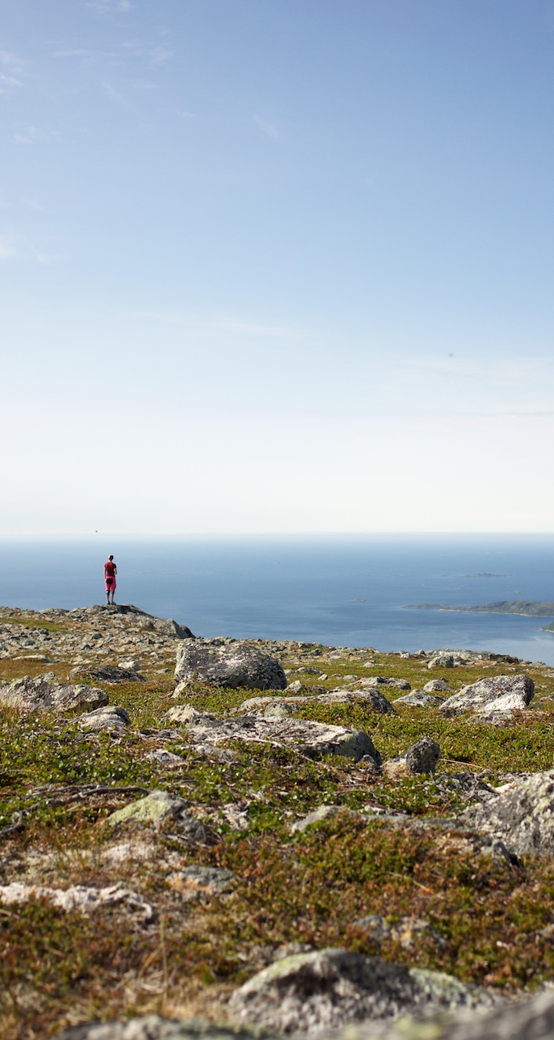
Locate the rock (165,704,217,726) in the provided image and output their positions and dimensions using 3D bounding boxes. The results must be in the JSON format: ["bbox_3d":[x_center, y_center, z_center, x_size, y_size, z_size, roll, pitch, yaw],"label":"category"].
[{"bbox_3d":[-0.218,0.492,3.100,0.135,0.060,0.110,0,0,0],"label":"rock"}]

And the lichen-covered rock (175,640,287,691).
[{"bbox_3d":[-0.220,0.692,5.800,0.520,0.225,0.400,0,0,0],"label":"lichen-covered rock"}]

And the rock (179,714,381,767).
[{"bbox_3d":[0.004,0.462,2.650,0.430,0.100,0.260,0,0,22],"label":"rock"}]

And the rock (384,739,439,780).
[{"bbox_3d":[0.267,0.466,2.400,0.110,0.085,0.090,0,0,0],"label":"rock"}]

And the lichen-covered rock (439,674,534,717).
[{"bbox_3d":[0.708,0.580,4.100,0.320,0.135,0.250,0,0,0],"label":"lichen-covered rock"}]

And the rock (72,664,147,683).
[{"bbox_3d":[-0.678,0.608,4.900,0.295,0.080,0.220,0,0,0],"label":"rock"}]

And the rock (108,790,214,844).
[{"bbox_3d":[-0.211,0.536,2.200,0.185,0.090,0.140,0,0,0],"label":"rock"}]

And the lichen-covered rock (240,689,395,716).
[{"bbox_3d":[0.161,0.720,4.850,0.600,0.100,0.340,0,0,0],"label":"lichen-covered rock"}]

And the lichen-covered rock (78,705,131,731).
[{"bbox_3d":[-0.437,0.493,3.080,0.135,0.060,0.110,0,0,0],"label":"lichen-covered rock"}]

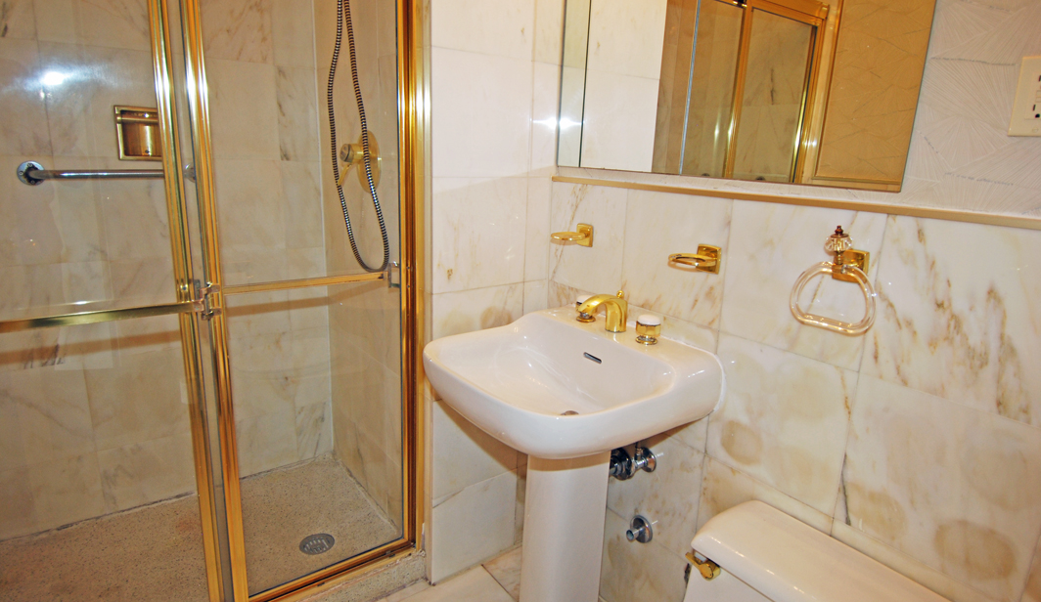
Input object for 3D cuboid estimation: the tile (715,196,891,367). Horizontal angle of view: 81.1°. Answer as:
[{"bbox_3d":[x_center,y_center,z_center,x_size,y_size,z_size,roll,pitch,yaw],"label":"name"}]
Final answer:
[{"bbox_3d":[0.539,-0.041,1.197,0.012,0.289,0.304,-8,17,-35],"label":"tile"}]

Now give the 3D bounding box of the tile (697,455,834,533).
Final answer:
[{"bbox_3d":[0.520,0.538,1.342,0.012,0.306,0.304,-8,17,-35],"label":"tile"}]

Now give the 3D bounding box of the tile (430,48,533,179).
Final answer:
[{"bbox_3d":[-0.098,-0.477,1.581,0.301,0.306,0.012,-8,17,-35],"label":"tile"}]

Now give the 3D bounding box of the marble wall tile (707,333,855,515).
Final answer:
[{"bbox_3d":[0.530,0.244,1.269,0.012,0.300,0.304,-8,17,-35],"label":"marble wall tile"}]

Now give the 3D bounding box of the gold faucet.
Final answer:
[{"bbox_3d":[0.202,0.029,1.476,0.144,0.103,0.048,-8,17,-35],"label":"gold faucet"}]

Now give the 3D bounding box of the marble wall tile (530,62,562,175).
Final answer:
[{"bbox_3d":[0.060,-0.500,1.693,0.088,0.306,0.012,-8,17,-35],"label":"marble wall tile"}]

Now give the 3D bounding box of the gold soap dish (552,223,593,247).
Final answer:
[{"bbox_3d":[0.137,-0.174,1.627,0.115,0.056,0.096,-8,17,-35],"label":"gold soap dish"}]

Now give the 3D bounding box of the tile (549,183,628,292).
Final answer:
[{"bbox_3d":[0.182,-0.172,1.674,0.012,0.289,0.302,-8,17,-35],"label":"tile"}]

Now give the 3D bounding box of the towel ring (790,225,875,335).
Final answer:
[{"bbox_3d":[0.567,-0.042,1.084,0.072,0.187,0.151,-8,17,-35],"label":"towel ring"}]

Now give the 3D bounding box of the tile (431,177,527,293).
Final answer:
[{"bbox_3d":[-0.108,-0.183,1.654,0.301,0.301,0.012,-8,17,-35],"label":"tile"}]

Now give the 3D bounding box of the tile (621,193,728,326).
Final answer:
[{"bbox_3d":[0.360,-0.106,1.436,0.012,0.289,0.306,-8,17,-35],"label":"tile"}]

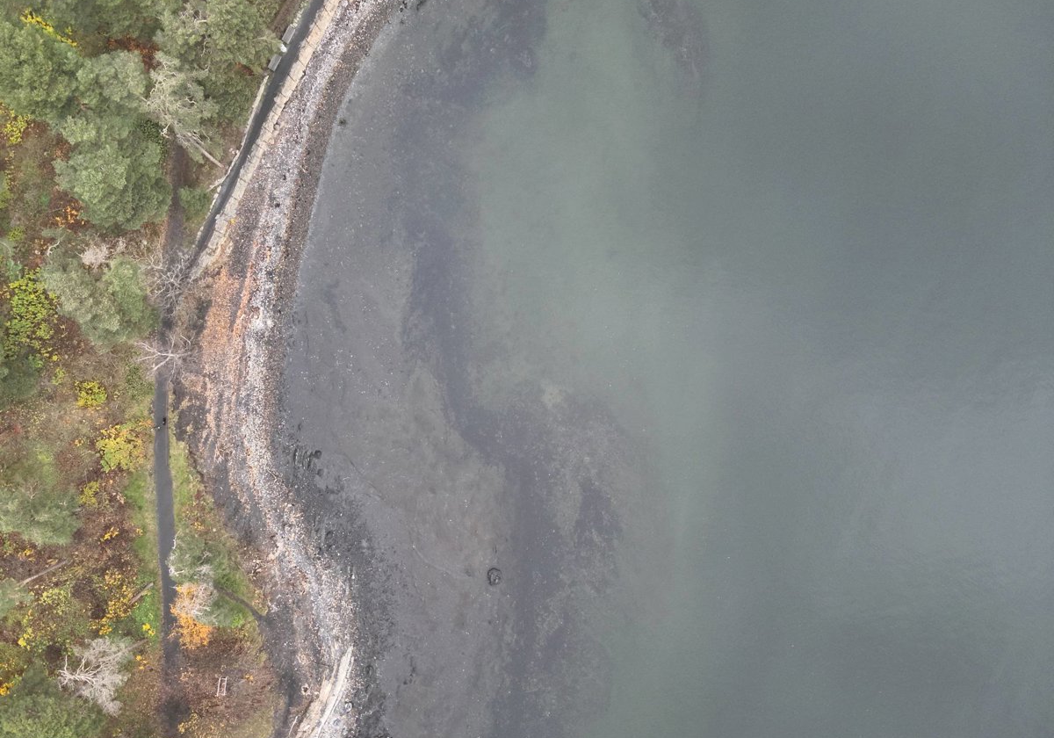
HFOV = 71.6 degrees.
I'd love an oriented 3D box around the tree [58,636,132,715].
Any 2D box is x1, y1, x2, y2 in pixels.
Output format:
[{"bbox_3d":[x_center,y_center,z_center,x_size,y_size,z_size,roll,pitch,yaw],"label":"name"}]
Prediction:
[{"bbox_3d":[-49.300,35.600,85.500,7.200,13.000,7.800,0,90,0],"label":"tree"}]

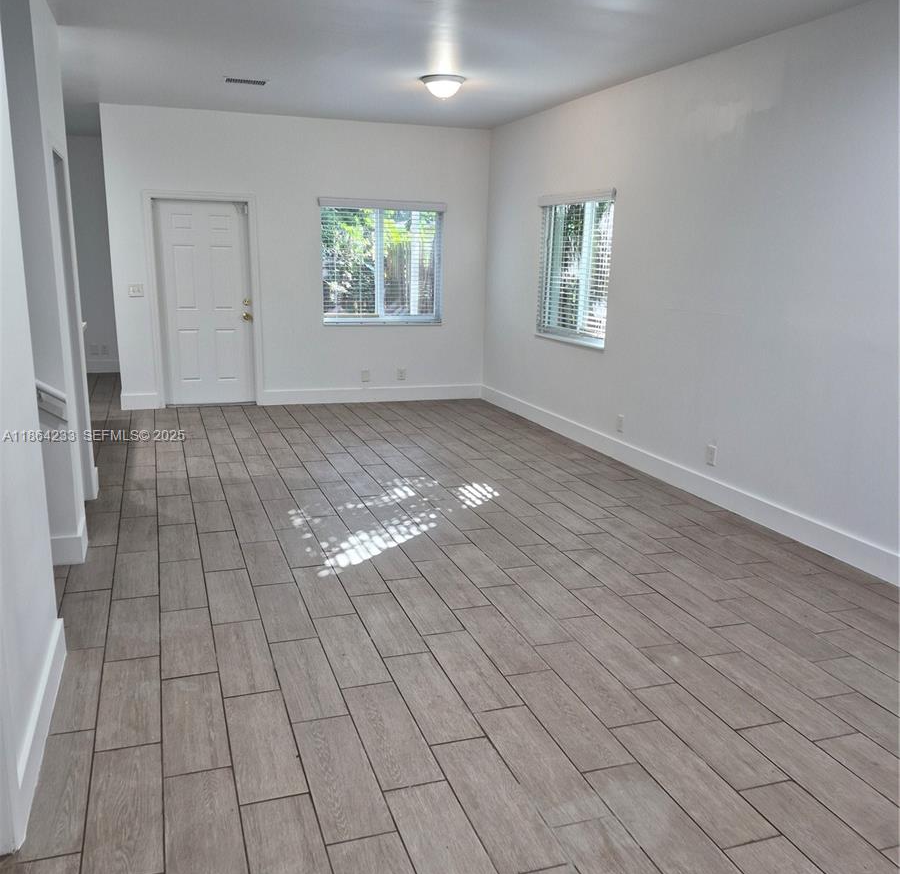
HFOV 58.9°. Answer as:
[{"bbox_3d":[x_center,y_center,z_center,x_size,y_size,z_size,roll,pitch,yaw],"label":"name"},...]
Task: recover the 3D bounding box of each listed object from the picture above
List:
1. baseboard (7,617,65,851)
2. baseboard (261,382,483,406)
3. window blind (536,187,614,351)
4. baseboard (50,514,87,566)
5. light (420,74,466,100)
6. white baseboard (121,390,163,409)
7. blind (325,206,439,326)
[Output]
[{"bbox_3d":[-1.364,0.922,2.686,0.020,0.155,1.110,-3,14,-19],"label":"baseboard"},{"bbox_3d":[-0.809,-0.461,8.698,2.439,0.155,0.018,-3,14,-17],"label":"baseboard"},{"bbox_3d":[1.060,-1.472,6.995,0.070,1.271,1.289,-4,14,-20],"label":"window blind"},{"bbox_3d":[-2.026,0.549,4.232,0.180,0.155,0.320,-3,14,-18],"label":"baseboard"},{"bbox_3d":[-0.054,-2.618,6.000,0.352,0.149,0.352,1,13,0],"label":"light"},{"bbox_3d":[-3.109,-0.355,8.018,0.375,0.160,0.020,-3,14,-17],"label":"white baseboard"},{"bbox_3d":[-0.697,-1.819,8.417,1.292,1.245,0.070,-3,14,-17],"label":"blind"}]

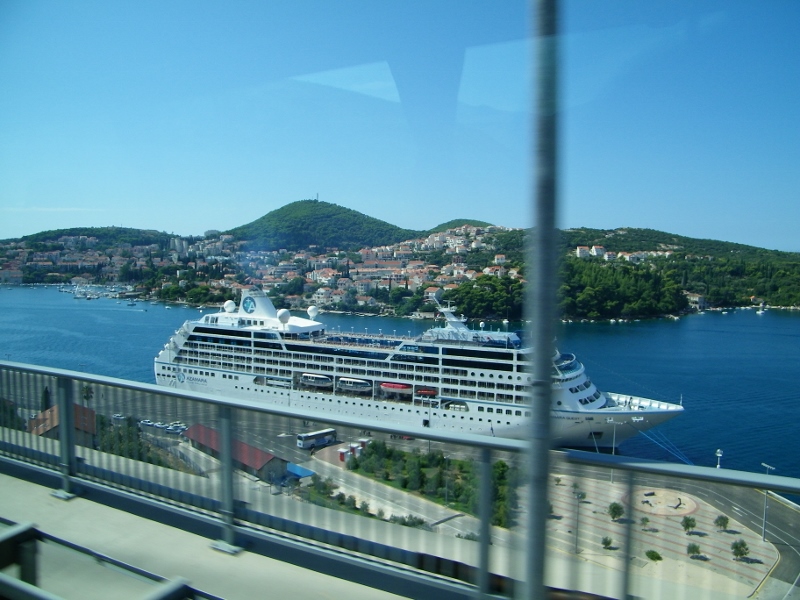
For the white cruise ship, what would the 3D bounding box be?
[{"bbox_3d":[-4.755,20.576,212.955,180.450,44.000,27.000,3,6,24],"label":"white cruise ship"}]

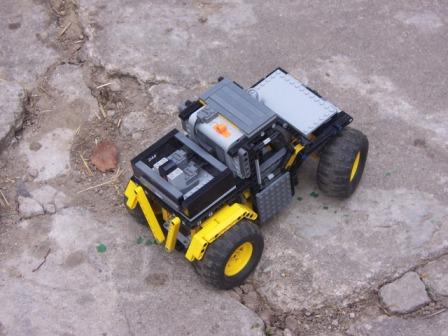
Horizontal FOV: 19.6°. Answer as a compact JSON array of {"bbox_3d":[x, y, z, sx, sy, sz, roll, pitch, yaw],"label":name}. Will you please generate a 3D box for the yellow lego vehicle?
[{"bbox_3d":[0.023,-0.012,1.458,0.267,0.168,0.176,-38,55,-21],"label":"yellow lego vehicle"}]

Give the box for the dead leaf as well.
[{"bbox_3d":[-0.147,-0.014,1.589,0.036,0.011,0.047,-4,50,5],"label":"dead leaf"}]

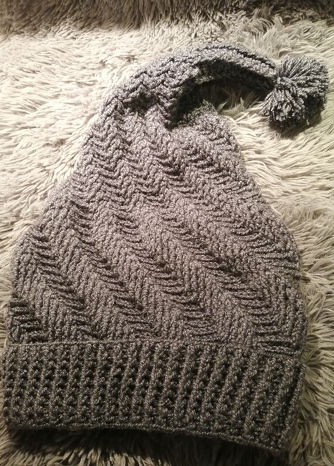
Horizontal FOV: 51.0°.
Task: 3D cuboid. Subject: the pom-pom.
[{"bbox_3d":[0.163,-0.178,0.443,0.085,0.080,0.085,0,62,0],"label":"pom-pom"}]

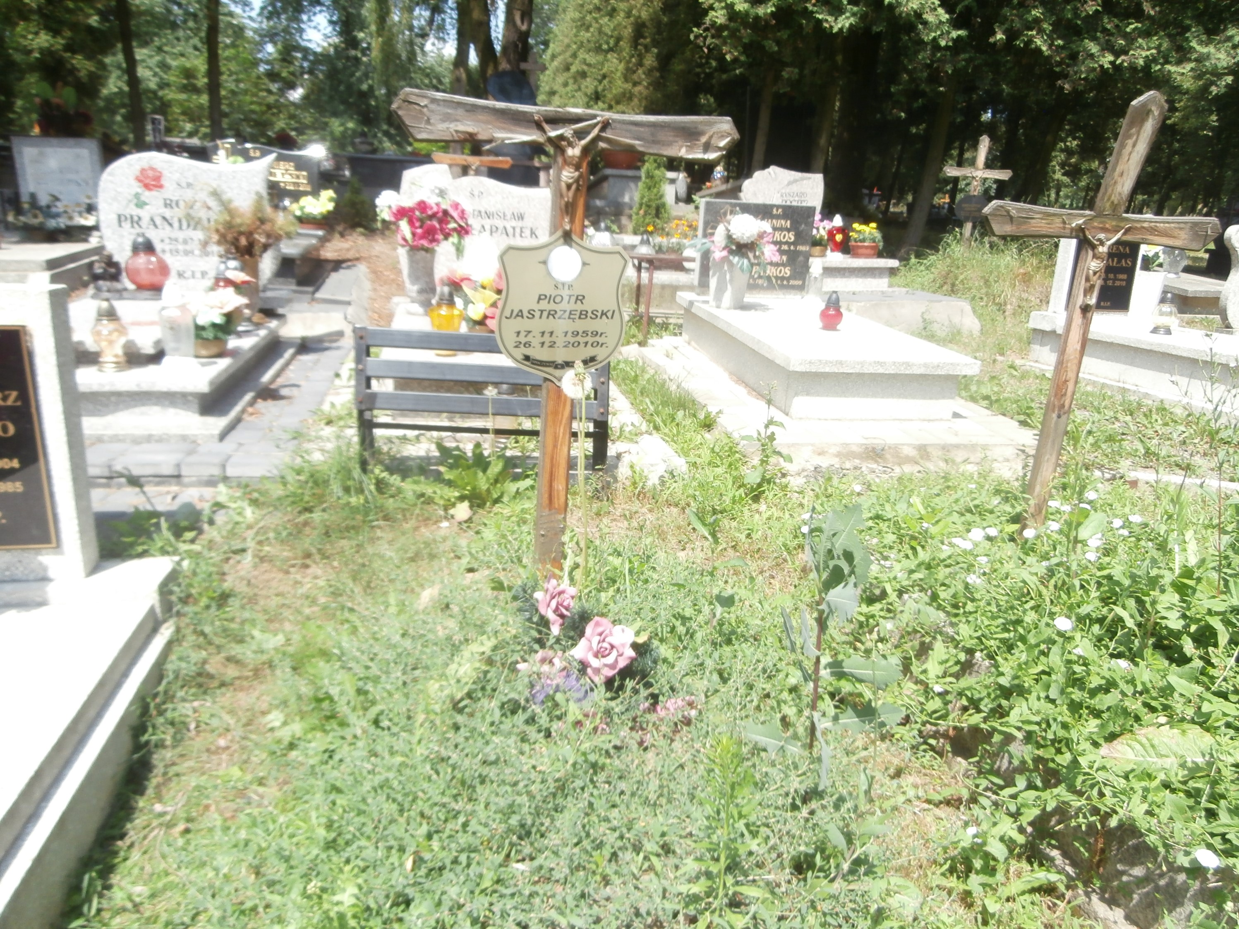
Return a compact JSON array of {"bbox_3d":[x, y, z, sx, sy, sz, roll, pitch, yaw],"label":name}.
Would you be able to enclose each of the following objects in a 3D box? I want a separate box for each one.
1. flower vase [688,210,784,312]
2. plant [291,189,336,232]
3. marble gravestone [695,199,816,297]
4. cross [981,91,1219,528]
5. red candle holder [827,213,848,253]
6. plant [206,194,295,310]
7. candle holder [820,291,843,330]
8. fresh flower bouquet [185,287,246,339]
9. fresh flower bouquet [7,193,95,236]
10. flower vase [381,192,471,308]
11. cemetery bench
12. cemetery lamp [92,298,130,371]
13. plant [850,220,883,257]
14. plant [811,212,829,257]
[{"bbox_3d":[0.705,-1.247,5.243,0.520,0.554,0.400,0,19,-11],"label":"flower vase"},{"bbox_3d":[-2.158,-1.789,6.050,0.320,0.280,0.250,0,19,-11],"label":"plant"},{"bbox_3d":[0.897,-1.420,5.705,0.745,0.608,0.090,0,19,-11],"label":"marble gravestone"},{"bbox_3d":[1.612,-0.460,3.035,0.875,1.570,0.090,2,19,-7],"label":"cross"},{"bbox_3d":[1.635,-1.719,6.450,0.150,0.310,0.150,0,19,-11],"label":"red candle holder"},{"bbox_3d":[-1.925,-1.077,4.422,0.408,0.603,0.370,0,19,-11],"label":"plant"},{"bbox_3d":[1.110,-0.795,4.444,0.122,0.200,0.122,0,19,-11],"label":"candle holder"},{"bbox_3d":[-1.514,-0.566,3.240,0.215,0.192,0.190,0,19,-11],"label":"fresh flower bouquet"},{"bbox_3d":[-3.872,-1.686,5.826,0.551,0.284,0.294,0,19,-11],"label":"fresh flower bouquet"},{"bbox_3d":[-1.034,-1.143,4.604,0.446,0.607,0.389,0,19,-11],"label":"flower vase"},{"bbox_3d":[-0.480,-0.244,3.151,0.885,0.550,0.380,3,19,-2],"label":"cemetery bench"},{"bbox_3d":[-1.758,-0.451,2.957,0.128,0.242,0.128,0,19,-11],"label":"cemetery lamp"},{"bbox_3d":[1.846,-1.683,6.450,0.250,0.265,0.220,0,19,-11],"label":"plant"},{"bbox_3d":[1.497,-1.722,6.450,0.170,0.320,0.170,0,19,-11],"label":"plant"}]

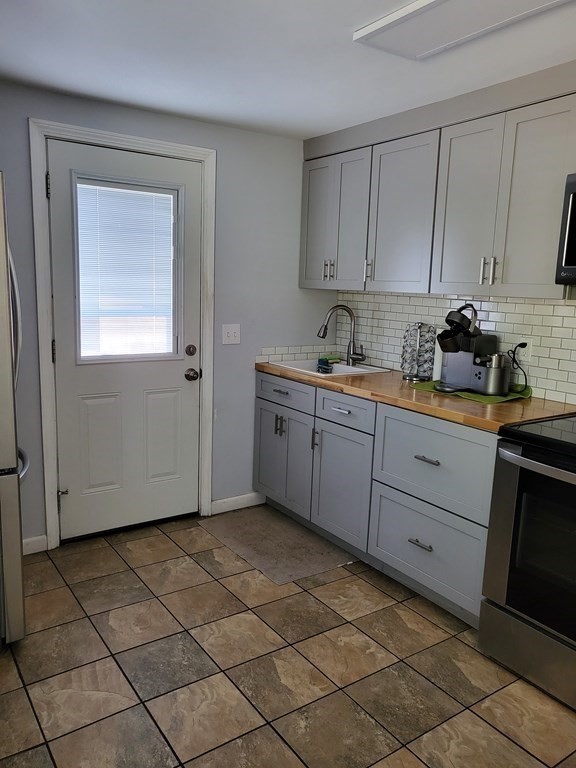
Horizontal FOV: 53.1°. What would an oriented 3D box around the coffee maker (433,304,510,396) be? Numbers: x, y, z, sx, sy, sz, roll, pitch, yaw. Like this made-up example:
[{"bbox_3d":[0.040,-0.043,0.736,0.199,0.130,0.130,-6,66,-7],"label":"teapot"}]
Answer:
[{"bbox_3d":[0.898,-0.178,2.857,0.286,0.424,0.384,-6,12,-39],"label":"coffee maker"}]

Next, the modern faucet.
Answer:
[{"bbox_3d":[0.324,-0.283,3.488,0.298,0.379,0.162,-5,12,-35],"label":"modern faucet"}]

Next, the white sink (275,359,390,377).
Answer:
[{"bbox_3d":[0.244,-0.011,3.553,0.515,0.197,0.561,-5,12,-35],"label":"white sink"}]

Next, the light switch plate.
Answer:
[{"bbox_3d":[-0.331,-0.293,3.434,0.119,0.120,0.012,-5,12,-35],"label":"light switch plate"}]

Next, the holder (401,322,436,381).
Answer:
[{"bbox_3d":[0.719,-0.179,3.165,0.184,0.315,0.184,2,10,0],"label":"holder"}]

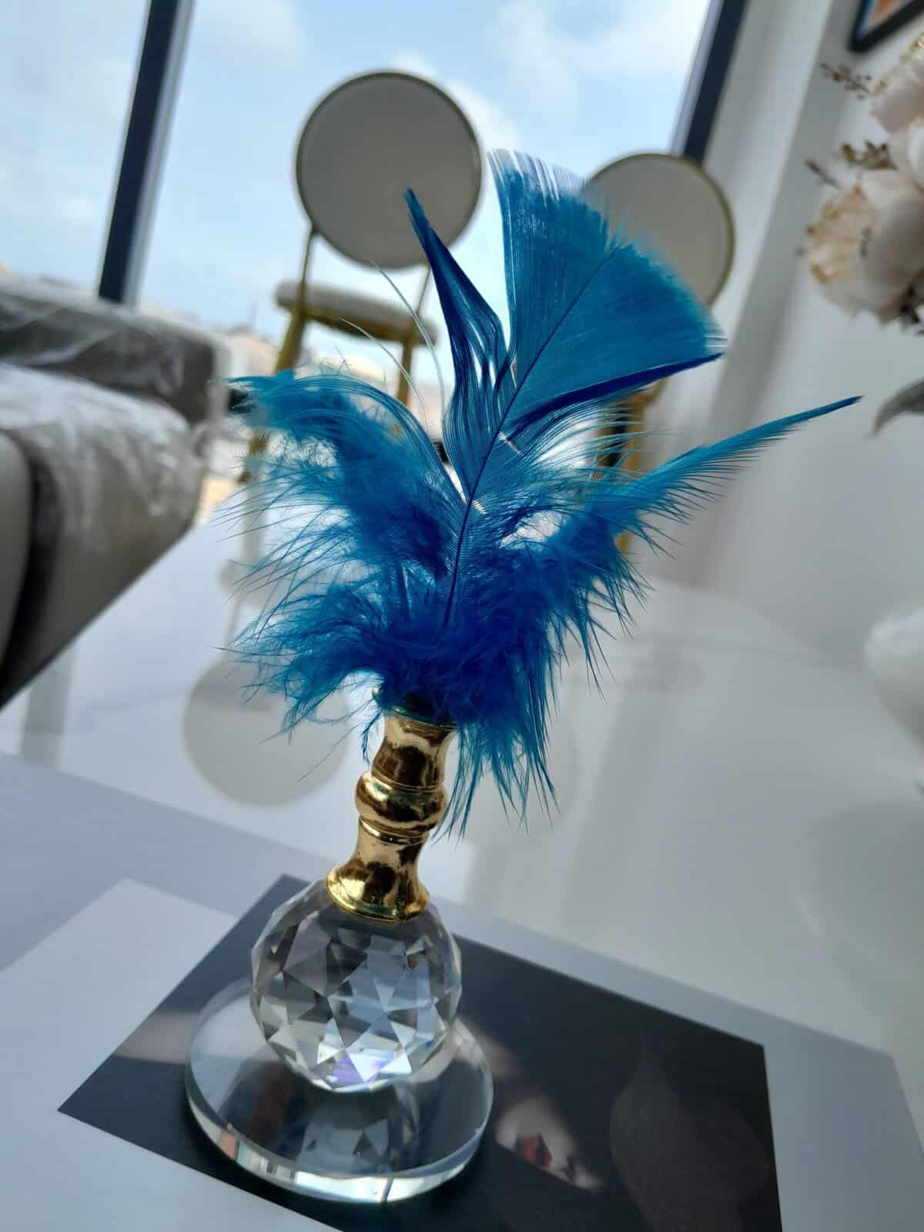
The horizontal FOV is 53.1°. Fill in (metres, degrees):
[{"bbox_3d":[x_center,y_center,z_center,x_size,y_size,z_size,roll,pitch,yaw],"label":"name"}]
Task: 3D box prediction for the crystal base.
[{"bbox_3d":[-0.025,0.093,0.192,0.063,0.005,0.063,14,10,0],"label":"crystal base"}]

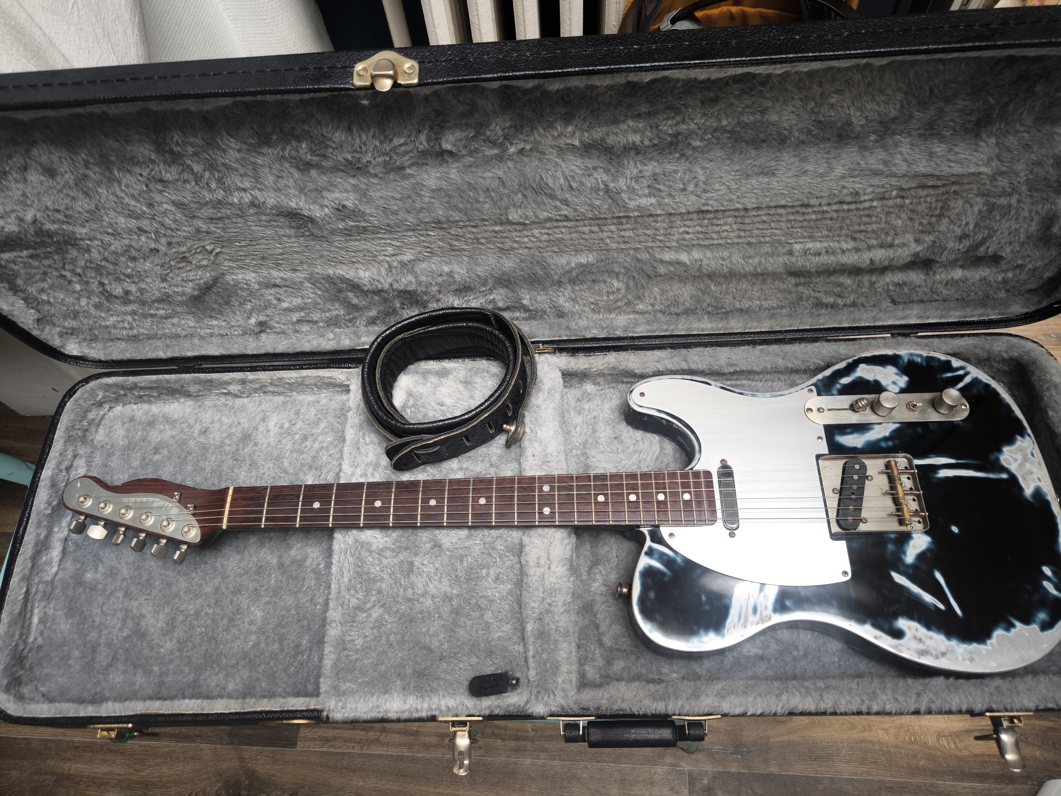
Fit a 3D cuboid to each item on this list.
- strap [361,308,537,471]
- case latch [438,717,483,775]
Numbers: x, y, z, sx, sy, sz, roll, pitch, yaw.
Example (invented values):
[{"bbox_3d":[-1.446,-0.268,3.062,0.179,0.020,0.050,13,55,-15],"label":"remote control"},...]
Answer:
[{"bbox_3d":[-0.080,-0.008,0.756,0.175,0.070,0.152,-2,63,3],"label":"strap"},{"bbox_3d":[-0.059,0.297,0.628,0.038,0.028,0.045,-2,63,3],"label":"case latch"}]

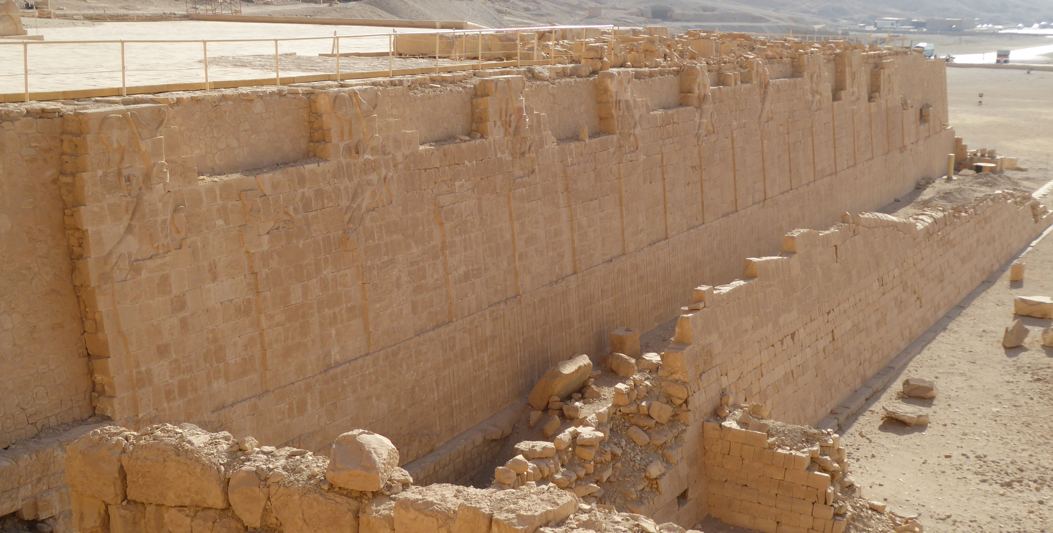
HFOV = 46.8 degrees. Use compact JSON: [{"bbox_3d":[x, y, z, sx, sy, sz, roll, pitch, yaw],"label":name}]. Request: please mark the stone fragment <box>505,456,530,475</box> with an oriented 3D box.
[{"bbox_3d":[-0.222,4.885,29.870,0.453,0.299,0.371,7,14,30],"label":"stone fragment"}]

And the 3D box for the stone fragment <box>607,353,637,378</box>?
[{"bbox_3d":[2.308,2.387,29.300,0.600,0.480,0.480,7,14,29],"label":"stone fragment"}]

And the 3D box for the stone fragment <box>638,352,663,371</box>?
[{"bbox_3d":[3.815,2.925,37.492,0.618,0.371,0.474,7,14,30],"label":"stone fragment"}]

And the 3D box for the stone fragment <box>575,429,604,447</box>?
[{"bbox_3d":[1.371,3.718,26.500,0.600,0.250,0.450,1,13,0],"label":"stone fragment"}]

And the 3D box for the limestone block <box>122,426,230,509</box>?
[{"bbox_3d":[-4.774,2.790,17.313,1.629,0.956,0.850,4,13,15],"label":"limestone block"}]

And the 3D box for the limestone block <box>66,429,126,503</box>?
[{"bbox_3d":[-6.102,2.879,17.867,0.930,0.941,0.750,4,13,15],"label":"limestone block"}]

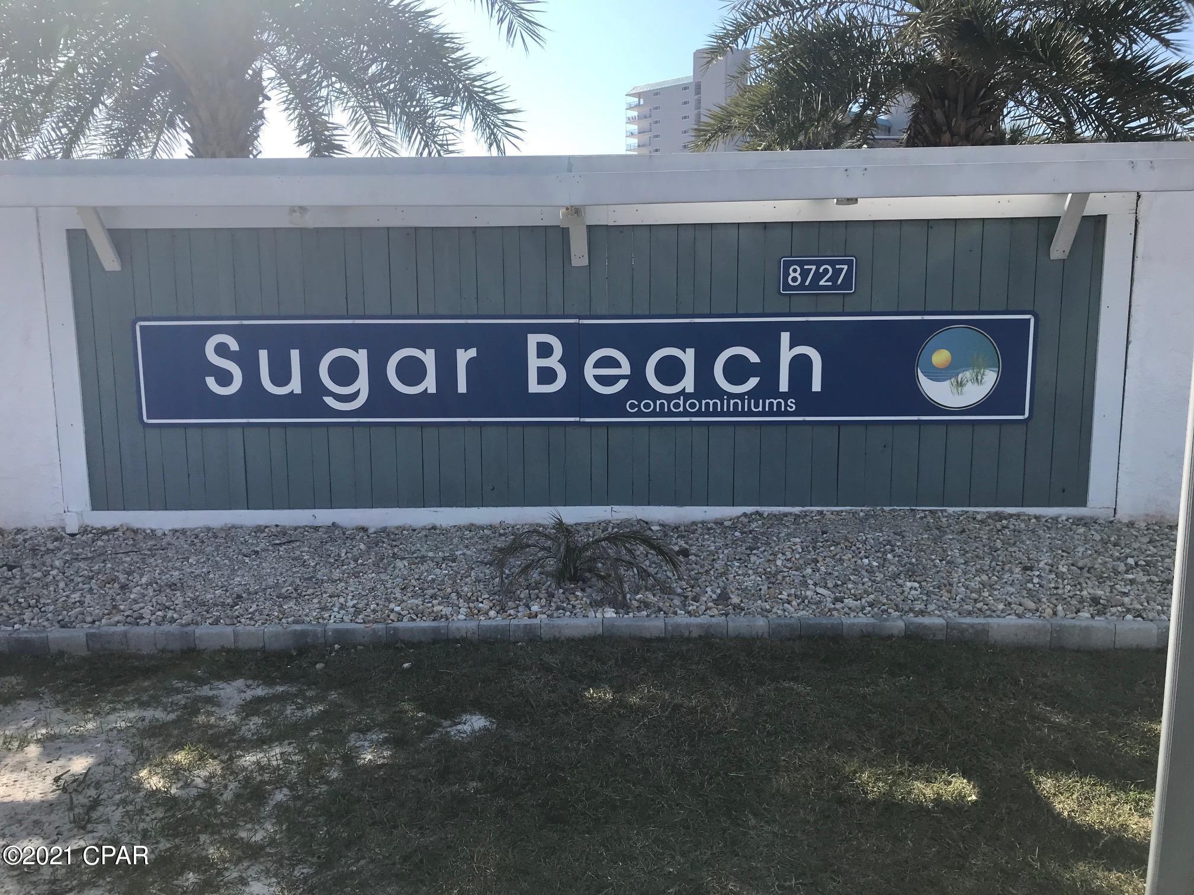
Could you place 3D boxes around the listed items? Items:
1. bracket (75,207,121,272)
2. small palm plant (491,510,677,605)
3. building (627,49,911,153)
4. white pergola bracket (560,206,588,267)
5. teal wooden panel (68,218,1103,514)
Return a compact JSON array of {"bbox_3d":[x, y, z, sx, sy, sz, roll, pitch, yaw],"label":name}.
[{"bbox_3d":[-2.640,-1.114,5.104,0.090,0.350,0.260,0,9,2],"label":"bracket"},{"bbox_3d":[-0.028,0.432,4.265,0.800,0.320,0.700,0,9,2],"label":"small palm plant"},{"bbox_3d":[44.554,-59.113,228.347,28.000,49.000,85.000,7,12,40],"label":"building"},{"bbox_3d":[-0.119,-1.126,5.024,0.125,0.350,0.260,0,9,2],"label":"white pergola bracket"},{"bbox_3d":[-0.094,-0.430,5.283,5.550,1.565,0.050,0,9,2],"label":"teal wooden panel"}]

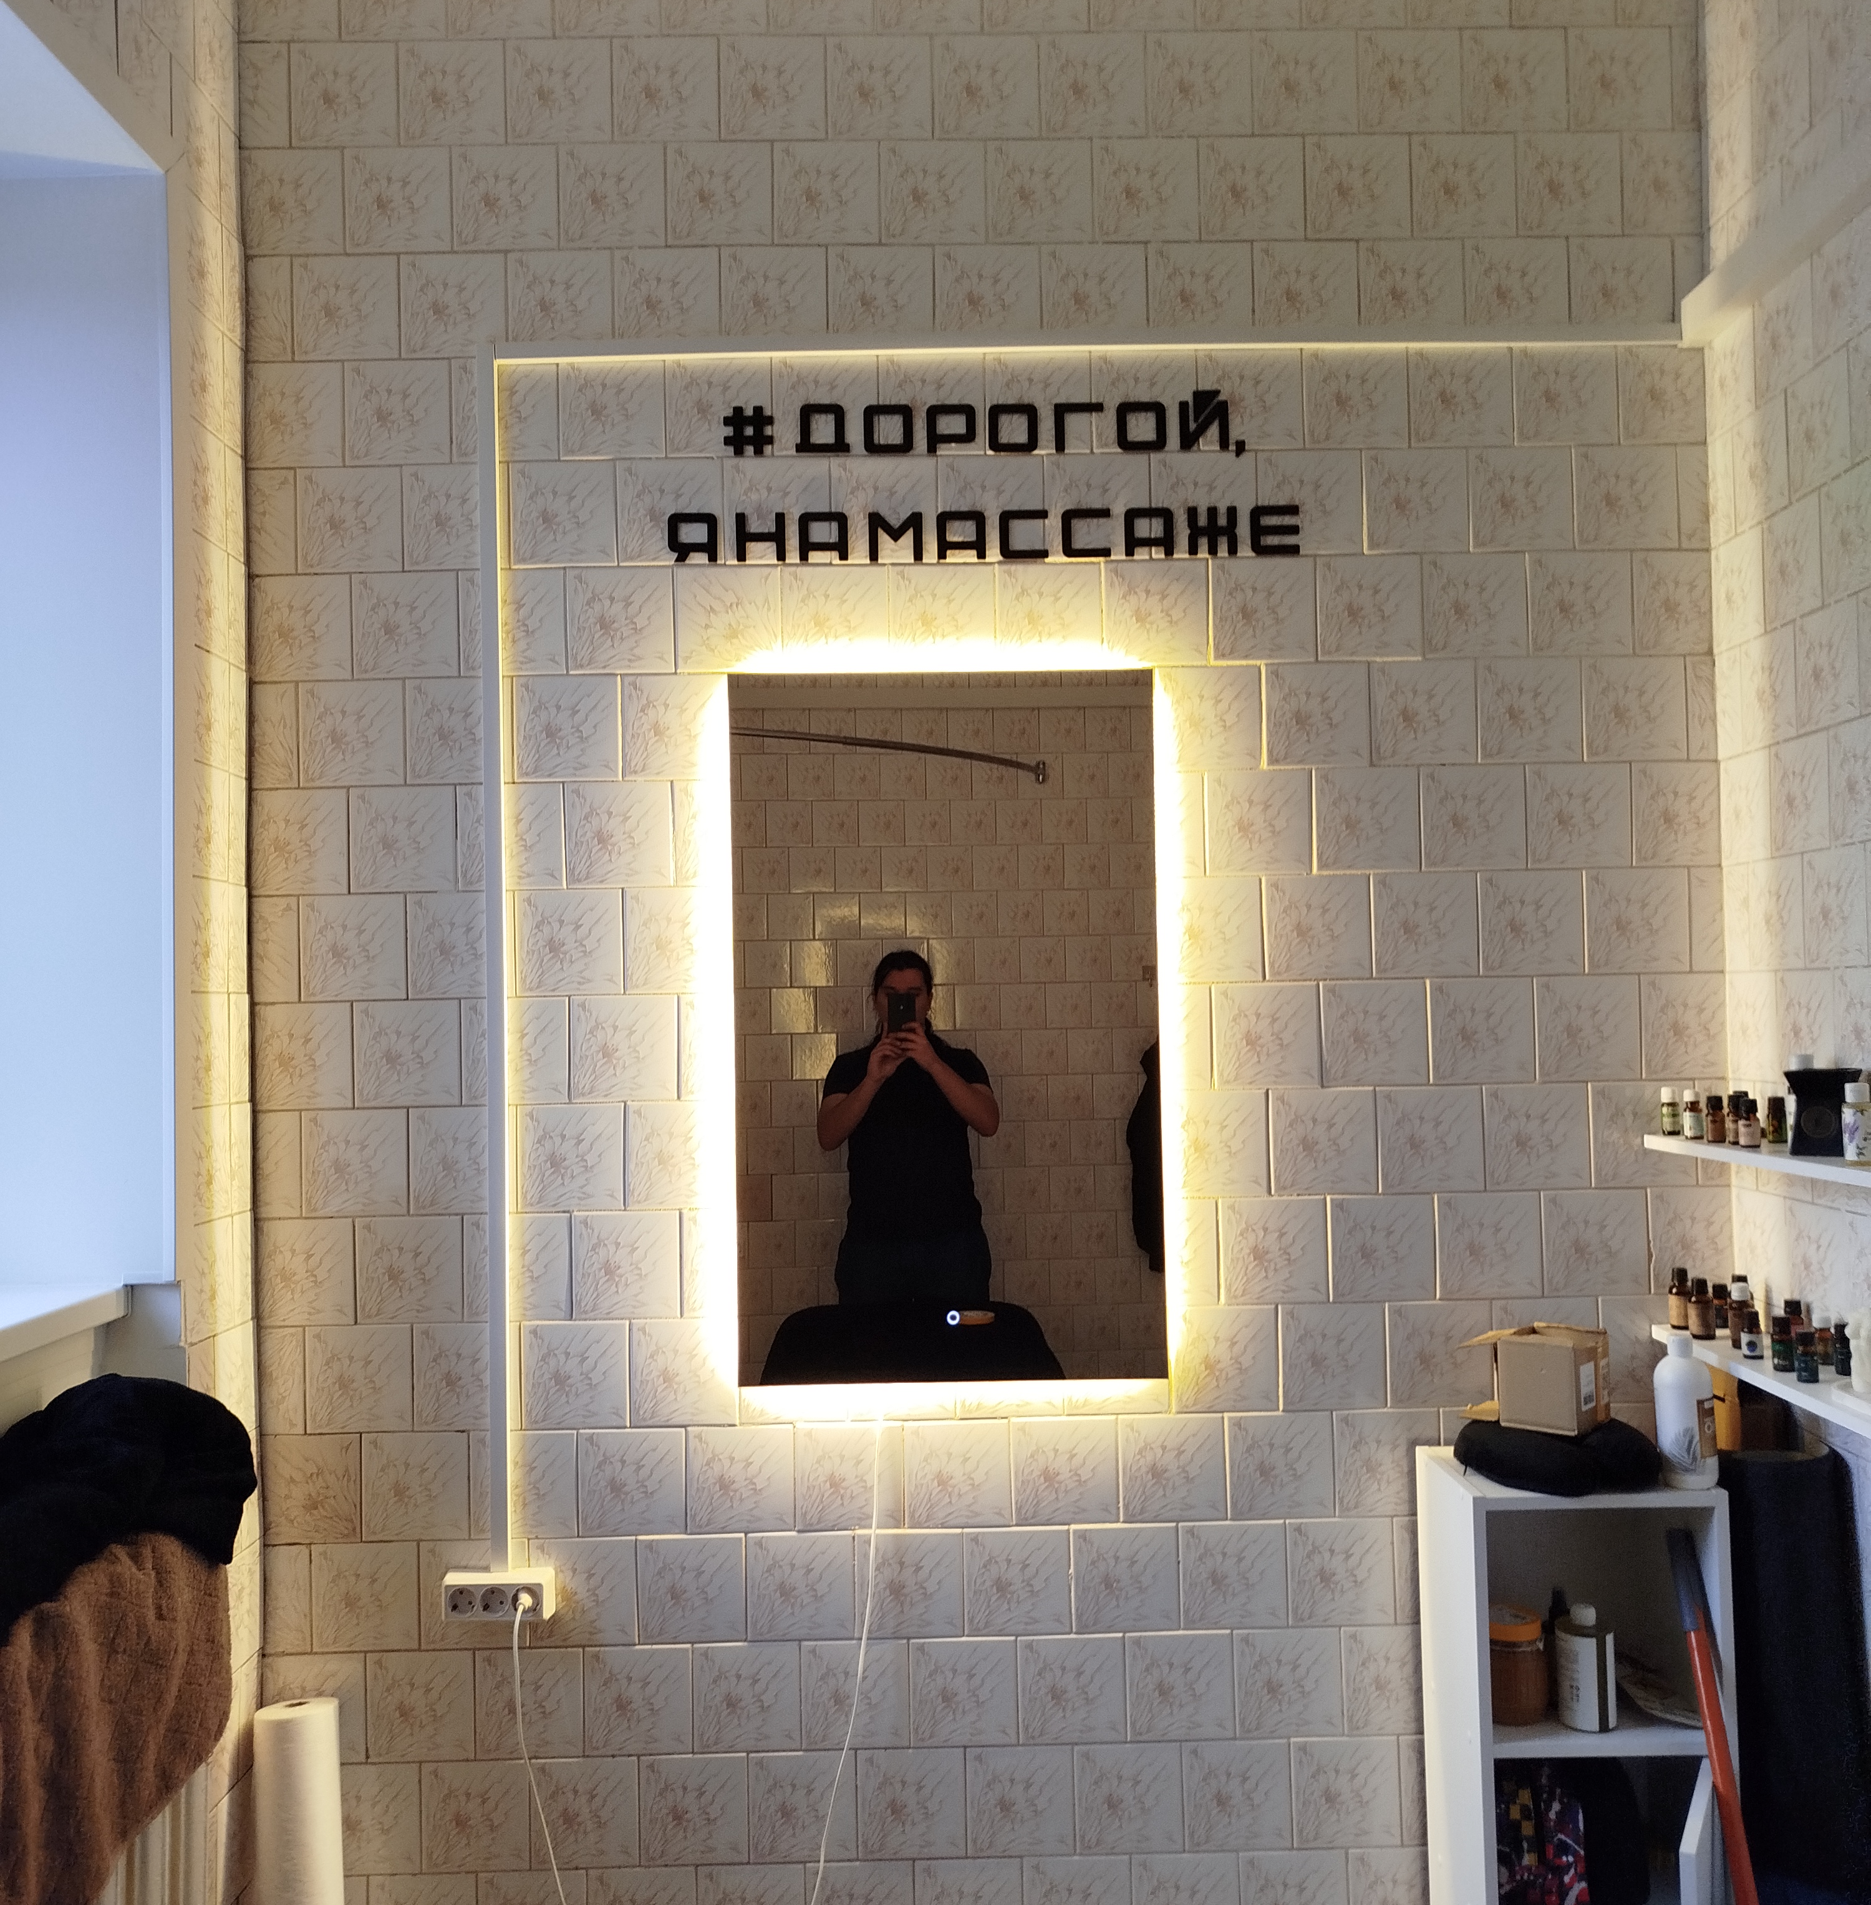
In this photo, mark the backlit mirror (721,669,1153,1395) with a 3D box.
[{"bbox_3d":[0.018,0.104,2.444,0.600,1.000,0.030,-1,-1,-1],"label":"backlit mirror"}]

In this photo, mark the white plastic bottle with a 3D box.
[{"bbox_3d":[0.979,0.595,2.257,0.075,0.190,0.075,-1,-1,-17],"label":"white plastic bottle"}]

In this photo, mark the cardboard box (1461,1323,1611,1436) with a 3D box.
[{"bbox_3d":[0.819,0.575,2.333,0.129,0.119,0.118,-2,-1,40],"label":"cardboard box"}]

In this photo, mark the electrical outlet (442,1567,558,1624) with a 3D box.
[{"bbox_3d":[-0.608,0.894,2.406,0.145,0.052,0.052,-1,-1,-1],"label":"electrical outlet"}]

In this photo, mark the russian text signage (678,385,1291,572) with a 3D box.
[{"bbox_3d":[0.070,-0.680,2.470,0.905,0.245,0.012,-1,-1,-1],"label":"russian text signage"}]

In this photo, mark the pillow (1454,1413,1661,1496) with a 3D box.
[{"bbox_3d":[0.829,0.661,2.304,0.260,0.066,0.245,-1,-1,-1],"label":"pillow"}]

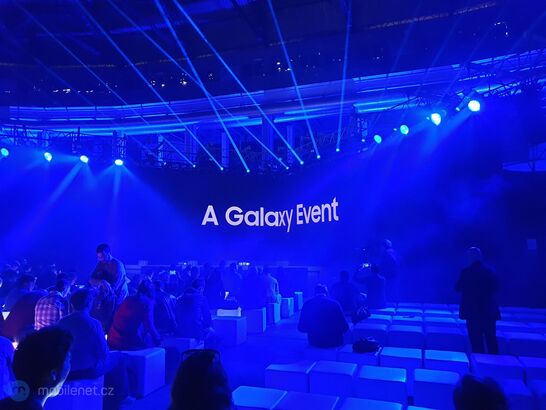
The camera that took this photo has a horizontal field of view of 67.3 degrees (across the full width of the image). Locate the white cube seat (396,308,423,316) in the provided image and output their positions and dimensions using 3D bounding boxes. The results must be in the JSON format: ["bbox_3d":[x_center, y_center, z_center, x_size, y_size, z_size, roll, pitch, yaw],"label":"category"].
[{"bbox_3d":[2.562,2.203,7.673,0.450,0.450,0.450,-3,-5,19],"label":"white cube seat"}]

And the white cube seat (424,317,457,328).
[{"bbox_3d":[2.850,2.198,7.003,0.455,0.455,0.455,-2,-5,19],"label":"white cube seat"}]

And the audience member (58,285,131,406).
[{"bbox_3d":[-1.817,1.557,4.342,0.530,1.330,0.870,-3,-7,19],"label":"audience member"}]

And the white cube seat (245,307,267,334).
[{"bbox_3d":[-0.374,2.333,8.369,0.455,0.455,0.455,-2,-5,18],"label":"white cube seat"}]

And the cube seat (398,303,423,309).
[{"bbox_3d":[2.932,2.365,8.727,0.460,0.450,0.440,-3,-6,20],"label":"cube seat"}]

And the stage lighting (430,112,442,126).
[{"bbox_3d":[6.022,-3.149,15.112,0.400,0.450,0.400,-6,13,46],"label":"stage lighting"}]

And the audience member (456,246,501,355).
[{"bbox_3d":[2.742,1.414,5.388,0.570,1.730,0.350,-2,-5,10],"label":"audience member"}]

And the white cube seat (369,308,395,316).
[{"bbox_3d":[2.106,2.255,7.870,0.450,0.460,0.440,-3,-7,19],"label":"white cube seat"}]

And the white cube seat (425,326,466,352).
[{"bbox_3d":[2.553,2.132,6.185,0.455,0.455,0.455,-2,-5,19],"label":"white cube seat"}]

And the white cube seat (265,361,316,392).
[{"bbox_3d":[0.217,2.016,4.555,0.460,0.450,0.440,-3,-6,20],"label":"white cube seat"}]

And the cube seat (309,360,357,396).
[{"bbox_3d":[0.652,1.948,4.323,0.450,0.450,0.450,-3,-5,19],"label":"cube seat"}]

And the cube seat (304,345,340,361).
[{"bbox_3d":[0.659,2.028,5.267,0.450,0.450,0.450,-3,-5,19],"label":"cube seat"}]

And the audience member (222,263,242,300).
[{"bbox_3d":[-0.862,1.953,8.968,0.500,1.270,0.720,-3,-5,20],"label":"audience member"}]

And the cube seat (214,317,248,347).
[{"bbox_3d":[-0.777,2.312,7.572,0.460,0.450,0.440,-3,-6,19],"label":"cube seat"}]

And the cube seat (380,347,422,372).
[{"bbox_3d":[1.560,2.036,4.976,0.450,0.460,0.440,-3,-7,19],"label":"cube seat"}]

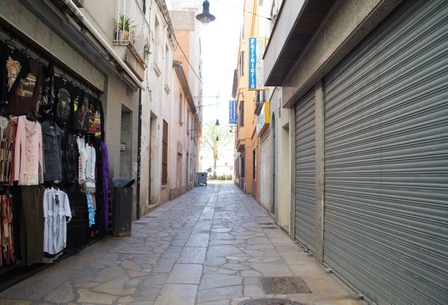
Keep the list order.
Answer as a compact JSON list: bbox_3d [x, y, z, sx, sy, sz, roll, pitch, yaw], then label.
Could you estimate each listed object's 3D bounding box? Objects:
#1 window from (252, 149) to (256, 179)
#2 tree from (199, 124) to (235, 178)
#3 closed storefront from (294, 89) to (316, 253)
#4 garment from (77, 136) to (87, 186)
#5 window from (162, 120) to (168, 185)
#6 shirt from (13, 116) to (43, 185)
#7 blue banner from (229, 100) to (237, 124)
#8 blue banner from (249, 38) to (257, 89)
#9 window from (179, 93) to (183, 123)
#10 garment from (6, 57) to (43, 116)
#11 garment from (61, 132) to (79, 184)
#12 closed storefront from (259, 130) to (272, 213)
[{"bbox_3d":[1.510,0.615,16.979,0.120,1.465,1.400,0,-4,2],"label":"window"},{"bbox_3d":[-0.935,-0.200,46.000,4.942,7.613,4.942,1,-4,-1],"label":"tree"},{"bbox_3d":[1.318,0.296,5.644,0.080,2.431,1.219,1,-4,-1],"label":"closed storefront"},{"bbox_3d":[-2.226,0.156,5.416,0.130,0.774,0.380,1,-4,-1],"label":"garment"},{"bbox_3d":[-2.409,0.035,14.111,0.120,2.551,1.250,1,-4,-1],"label":"window"},{"bbox_3d":[-2.188,-0.010,3.879,0.130,0.749,0.460,1,-4,-1],"label":"shirt"},{"bbox_3d":[0.767,-3.443,29.680,0.621,2.025,0.180,1,-4,-1],"label":"blue banner"},{"bbox_3d":[0.848,-2.634,10.192,0.228,1.480,0.150,1,-4,-1],"label":"blue banner"},{"bbox_3d":[-2.524,-2.558,20.210,0.120,1.599,1.200,1,-4,-1],"label":"window"},{"bbox_3d":[-2.177,-0.702,3.801,0.130,0.523,0.520,1,-4,-1],"label":"garment"},{"bbox_3d":[-2.214,0.096,4.941,0.130,0.712,0.450,1,-4,-1],"label":"garment"},{"bbox_3d":[1.389,0.648,11.784,0.100,2.506,3.000,1,-4,1],"label":"closed storefront"}]

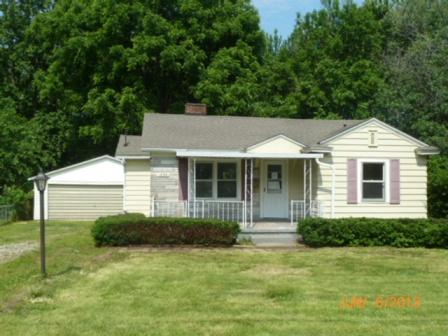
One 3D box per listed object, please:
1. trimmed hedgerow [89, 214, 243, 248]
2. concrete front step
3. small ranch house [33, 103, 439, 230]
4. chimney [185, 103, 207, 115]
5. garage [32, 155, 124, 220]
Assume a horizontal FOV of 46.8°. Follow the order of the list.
[{"bbox_3d":[-1.761,1.925,16.041,4.420,0.900,0.950,1,-2,-9],"label":"trimmed hedgerow"},{"bbox_3d":[1.473,2.269,16.821,1.980,0.400,0.500,1,-2,-9],"label":"concrete front step"},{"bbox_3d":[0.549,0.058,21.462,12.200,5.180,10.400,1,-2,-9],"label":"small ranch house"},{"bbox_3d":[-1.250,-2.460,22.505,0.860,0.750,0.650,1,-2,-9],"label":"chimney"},{"bbox_3d":[-7.443,1.203,32.209,7.400,3.680,6.800,1,-2,-9],"label":"garage"}]

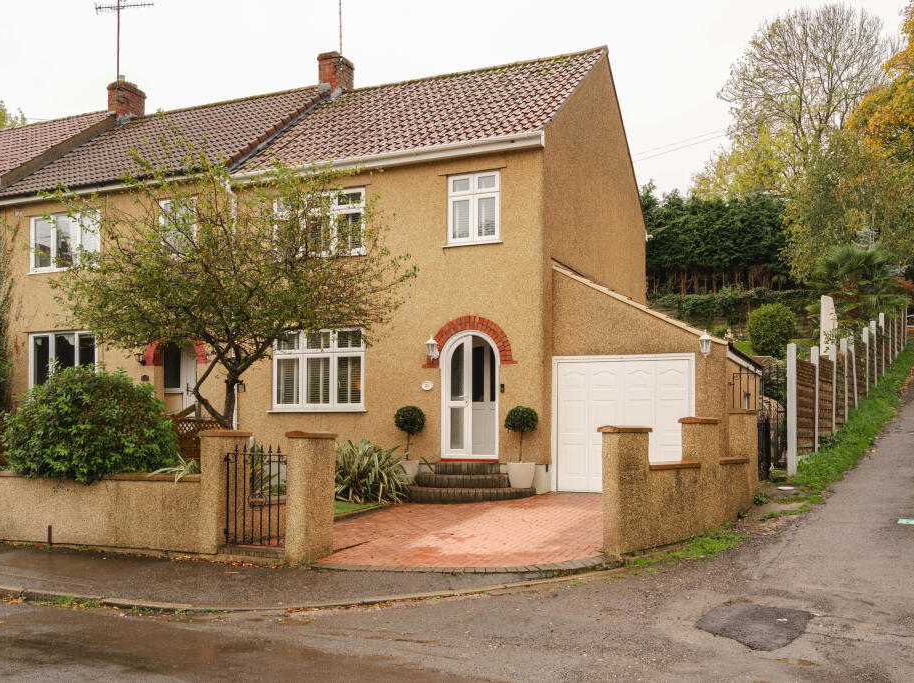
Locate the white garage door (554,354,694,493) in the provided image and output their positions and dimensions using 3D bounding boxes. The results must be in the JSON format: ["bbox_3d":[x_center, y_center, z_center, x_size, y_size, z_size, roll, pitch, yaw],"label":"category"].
[{"bbox_3d":[2.623,1.316,12.250,2.260,2.220,0.100,-1,-3,23],"label":"white garage door"}]

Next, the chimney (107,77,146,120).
[{"bbox_3d":[-9.165,-6.725,21.300,0.550,1.120,0.880,-1,-3,22],"label":"chimney"}]

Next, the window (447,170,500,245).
[{"bbox_3d":[0.283,-2.233,12.800,0.930,1.220,0.100,-1,-3,23],"label":"window"}]

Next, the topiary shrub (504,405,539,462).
[{"bbox_3d":[1.021,1.477,12.200,0.540,0.900,0.540,0,-3,0],"label":"topiary shrub"}]

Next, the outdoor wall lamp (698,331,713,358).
[{"bbox_3d":[3.769,0.038,11.650,0.190,0.430,0.220,-1,-3,23],"label":"outdoor wall lamp"}]

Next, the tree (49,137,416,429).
[{"bbox_3d":[-3.069,-0.369,10.500,4.800,4.800,4.400,-1,-3,22],"label":"tree"}]

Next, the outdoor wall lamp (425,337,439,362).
[{"bbox_3d":[-0.415,0.135,13.000,0.200,0.430,0.260,-1,-3,22],"label":"outdoor wall lamp"}]

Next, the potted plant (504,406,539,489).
[{"bbox_3d":[1.012,1.663,12.050,0.530,1.260,0.530,0,-3,0],"label":"potted plant"}]

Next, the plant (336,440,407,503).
[{"bbox_3d":[-1.394,2.048,12.100,1.250,1.020,1.200,0,-3,0],"label":"plant"}]

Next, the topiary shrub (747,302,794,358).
[{"bbox_3d":[8.189,-0.260,20.000,1.250,1.450,1.250,-1,-3,22],"label":"topiary shrub"}]

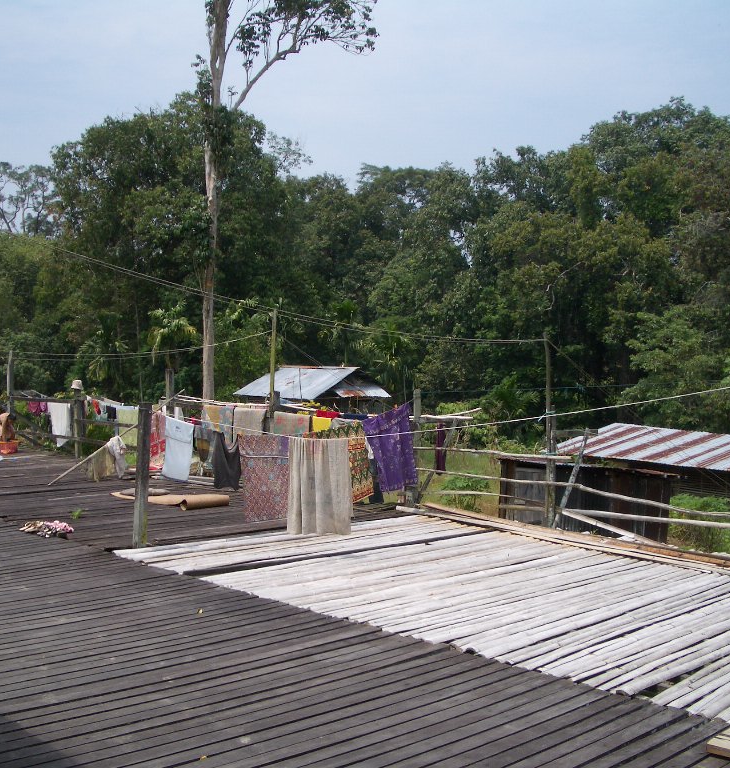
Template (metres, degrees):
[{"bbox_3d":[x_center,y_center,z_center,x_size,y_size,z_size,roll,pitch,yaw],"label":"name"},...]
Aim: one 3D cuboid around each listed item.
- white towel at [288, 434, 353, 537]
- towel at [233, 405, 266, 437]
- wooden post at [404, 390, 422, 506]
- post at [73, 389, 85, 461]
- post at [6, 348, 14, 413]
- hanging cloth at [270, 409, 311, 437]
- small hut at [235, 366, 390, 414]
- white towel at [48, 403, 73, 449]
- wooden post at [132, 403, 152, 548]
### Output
[{"bbox_3d":[-0.450,1.014,10.293,0.631,0.961,0.100,2,1,0],"label":"white towel"},{"bbox_3d":[-1.773,0.716,15.884,0.080,0.660,0.775,1,2,-45],"label":"towel"},{"bbox_3d":[0.664,0.864,14.178,0.080,1.579,0.080,2,2,-45],"label":"wooden post"},{"bbox_3d":[-5.266,0.736,19.031,0.100,1.307,0.100,1,1,-45],"label":"post"},{"bbox_3d":[-7.589,0.268,22.103,0.090,1.988,0.090,1,1,-45],"label":"post"},{"bbox_3d":[-1.072,0.745,15.171,0.080,0.620,0.819,1,2,-45],"label":"hanging cloth"},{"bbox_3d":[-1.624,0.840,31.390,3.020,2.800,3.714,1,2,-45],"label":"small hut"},{"bbox_3d":[-6.060,0.786,20.512,0.080,0.820,0.906,1,2,-45],"label":"white towel"},{"bbox_3d":[-2.237,0.922,10.341,0.095,1.448,0.095,3,1,-45],"label":"wooden post"}]

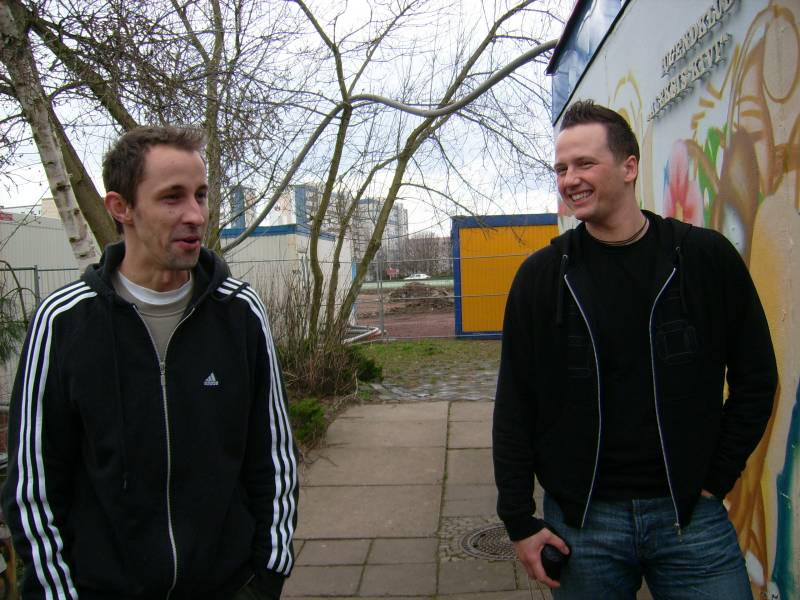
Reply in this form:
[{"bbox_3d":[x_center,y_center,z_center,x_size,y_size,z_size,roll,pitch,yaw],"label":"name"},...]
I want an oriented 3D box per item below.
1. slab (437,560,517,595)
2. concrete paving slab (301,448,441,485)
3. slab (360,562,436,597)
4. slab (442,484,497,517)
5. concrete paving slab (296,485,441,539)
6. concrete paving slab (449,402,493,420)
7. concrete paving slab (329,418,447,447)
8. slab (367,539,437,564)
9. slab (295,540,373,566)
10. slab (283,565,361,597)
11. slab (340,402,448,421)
[{"bbox_3d":[0.402,1.455,4.165,0.400,0.060,0.410,-2,2,4],"label":"slab"},{"bbox_3d":[-0.240,1.388,6.586,1.195,0.080,1.200,-2,2,4],"label":"concrete paving slab"},{"bbox_3d":[-0.002,1.470,4.164,0.395,0.060,0.410,-2,2,4],"label":"slab"},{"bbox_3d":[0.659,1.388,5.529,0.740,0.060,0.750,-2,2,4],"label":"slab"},{"bbox_3d":[-0.327,1.440,5.403,1.190,0.080,1.165,-2,2,4],"label":"concrete paving slab"},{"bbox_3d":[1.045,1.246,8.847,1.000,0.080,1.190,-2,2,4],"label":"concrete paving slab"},{"bbox_3d":[-0.149,1.334,7.801,1.205,0.080,1.230,-2,2,4],"label":"concrete paving slab"},{"bbox_3d":[0.020,1.451,4.586,0.395,0.060,0.405,-2,2,4],"label":"slab"},{"bbox_3d":[-0.376,1.465,4.607,0.395,0.060,0.410,-2,2,4],"label":"slab"},{"bbox_3d":[-0.398,1.483,4.191,0.390,0.060,0.405,-2,2,4],"label":"slab"},{"bbox_3d":[-0.065,1.282,8.977,1.205,0.080,1.130,-2,2,4],"label":"slab"}]

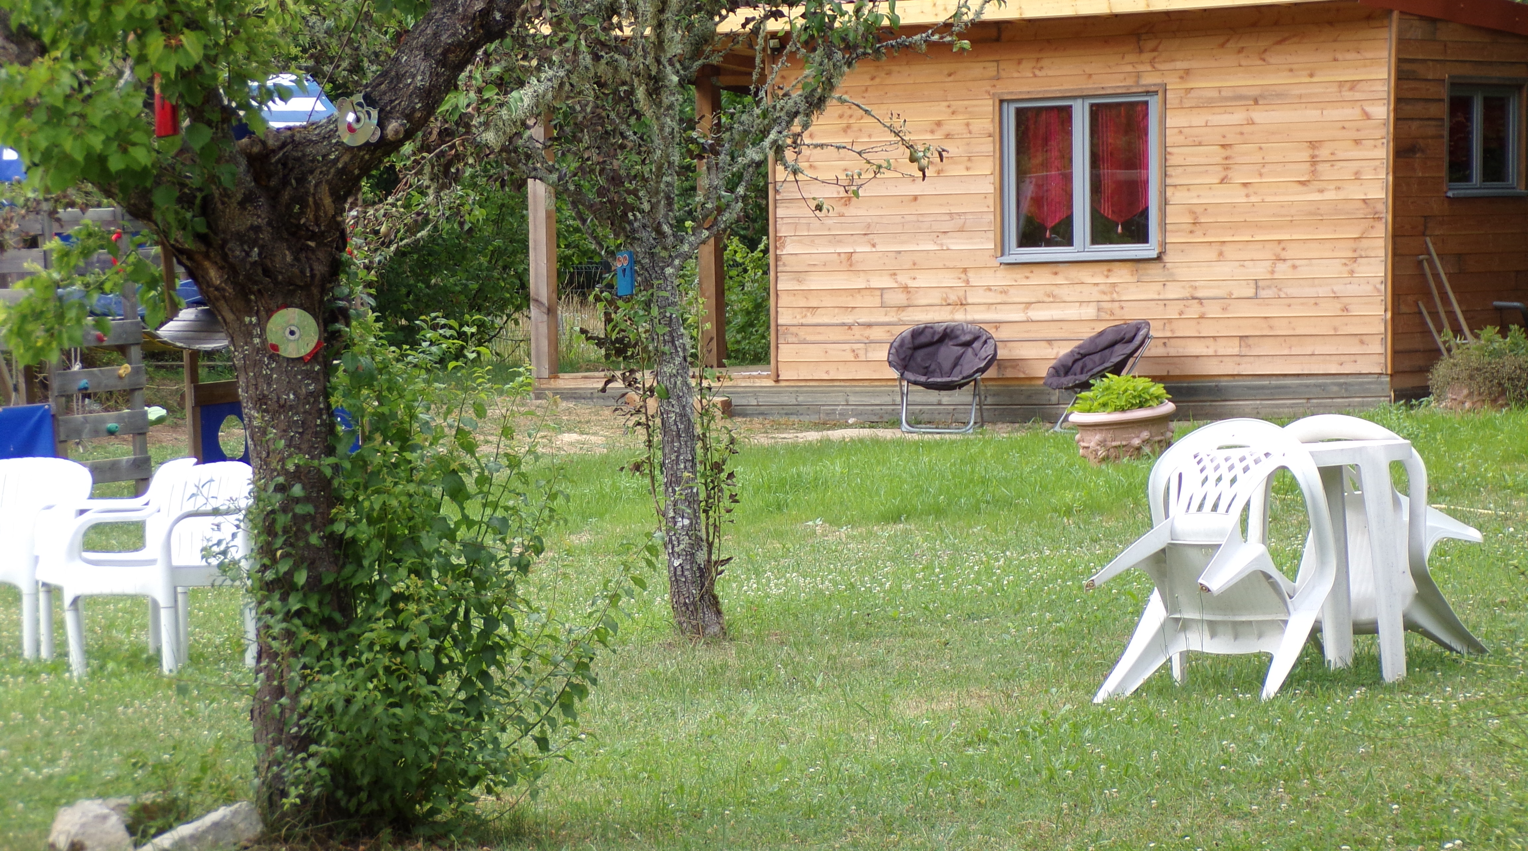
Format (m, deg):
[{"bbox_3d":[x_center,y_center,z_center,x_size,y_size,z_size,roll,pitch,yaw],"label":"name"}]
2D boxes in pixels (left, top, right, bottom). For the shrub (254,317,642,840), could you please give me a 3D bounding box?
[{"bbox_3d":[-0.735,0.343,11.800,0.920,1.200,0.800,-1,2,0],"label":"shrub"}]

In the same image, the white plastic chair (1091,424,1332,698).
[{"bbox_3d":[1.355,0.426,15.182,0.560,0.530,0.800,0,34,30],"label":"white plastic chair"}]

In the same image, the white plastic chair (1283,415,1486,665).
[{"bbox_3d":[1.869,0.369,15.594,0.560,0.530,0.800,-2,-26,28],"label":"white plastic chair"}]

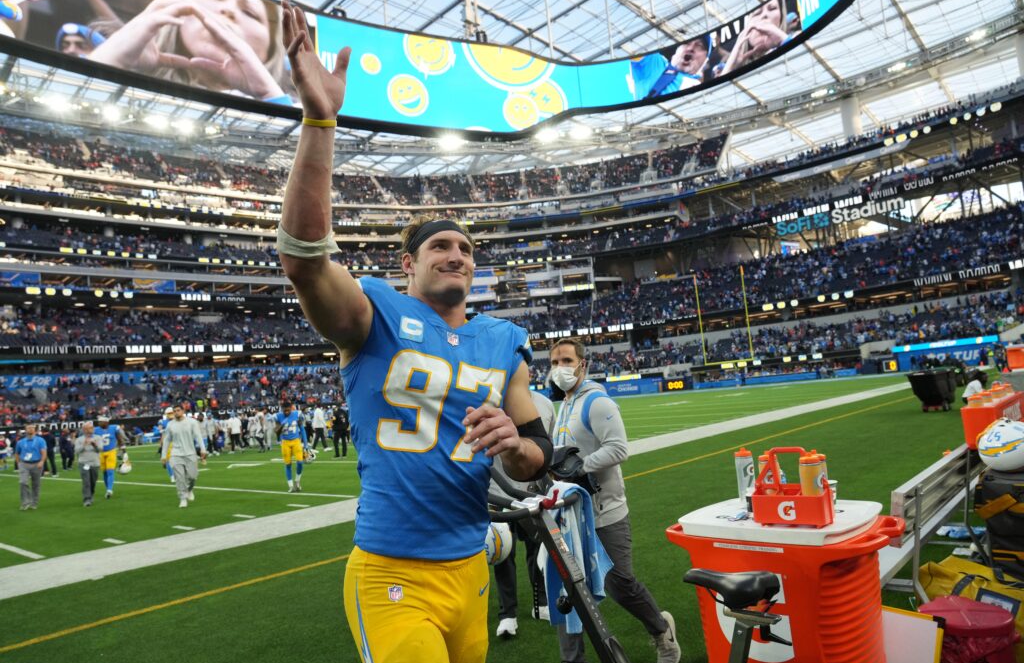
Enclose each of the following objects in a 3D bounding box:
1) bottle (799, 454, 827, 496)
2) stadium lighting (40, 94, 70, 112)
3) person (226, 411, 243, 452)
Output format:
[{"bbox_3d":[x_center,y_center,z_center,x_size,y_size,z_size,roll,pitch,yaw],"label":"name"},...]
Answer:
[{"bbox_3d":[1.134,0.586,2.560,0.084,0.263,0.084,-1,-6,-37],"label":"bottle"},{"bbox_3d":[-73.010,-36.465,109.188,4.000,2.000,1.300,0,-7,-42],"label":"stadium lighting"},{"bbox_3d":[-12.308,4.460,30.286,0.620,1.800,0.500,0,-7,-45],"label":"person"}]

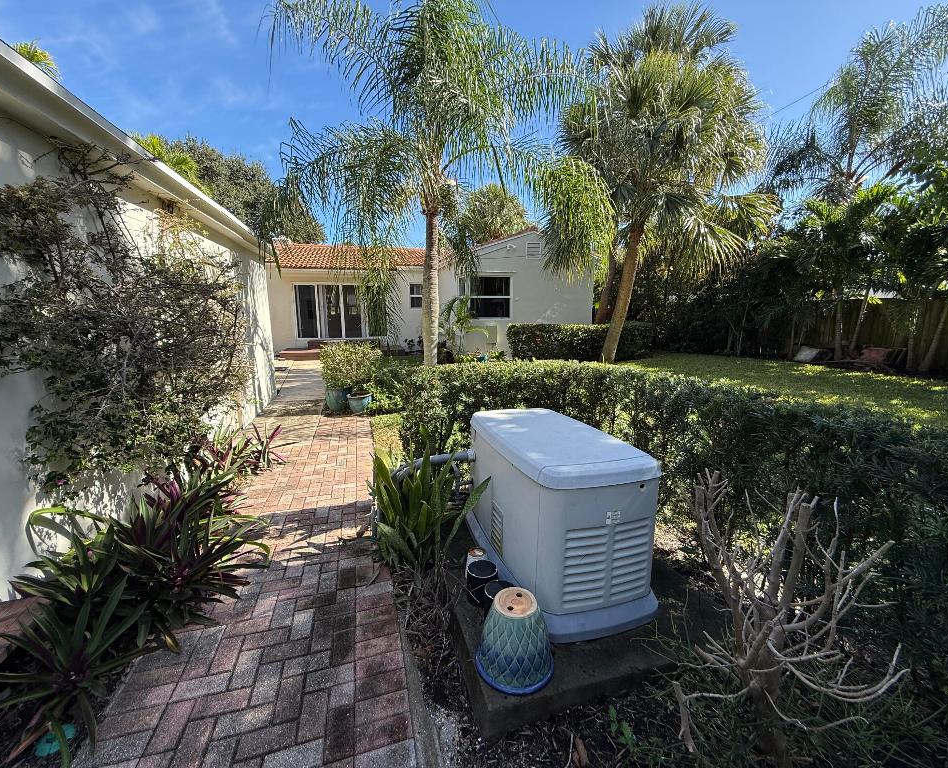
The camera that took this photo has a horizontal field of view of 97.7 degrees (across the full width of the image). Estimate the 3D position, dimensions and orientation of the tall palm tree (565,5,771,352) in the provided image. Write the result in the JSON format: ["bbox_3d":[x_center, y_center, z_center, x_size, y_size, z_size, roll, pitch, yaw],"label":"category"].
[{"bbox_3d":[5.312,-5.279,11.882,5.200,9.400,5.000,4,10,23],"label":"tall palm tree"}]

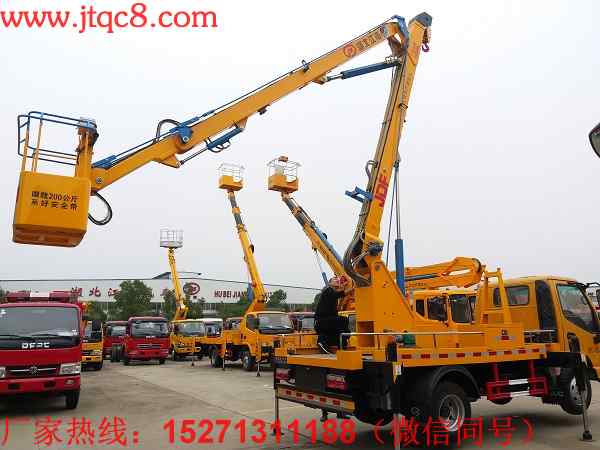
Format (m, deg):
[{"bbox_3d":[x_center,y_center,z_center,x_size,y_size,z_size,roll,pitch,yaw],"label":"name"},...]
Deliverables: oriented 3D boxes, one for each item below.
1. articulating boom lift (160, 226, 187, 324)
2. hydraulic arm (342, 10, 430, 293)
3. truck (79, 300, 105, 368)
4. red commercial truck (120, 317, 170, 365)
[{"bbox_3d":[-7.380,2.946,28.311,1.300,5.100,1.300,5,-13,-23],"label":"articulating boom lift"},{"bbox_3d":[1.542,-1.445,8.084,1.000,4.800,0.600,20,-21,-29],"label":"hydraulic arm"},{"bbox_3d":[-10.017,4.891,22.004,1.900,2.800,5.900,5,-13,-23],"label":"truck"},{"bbox_3d":[-7.776,5.524,23.523,1.900,2.200,5.600,5,-13,-23],"label":"red commercial truck"}]

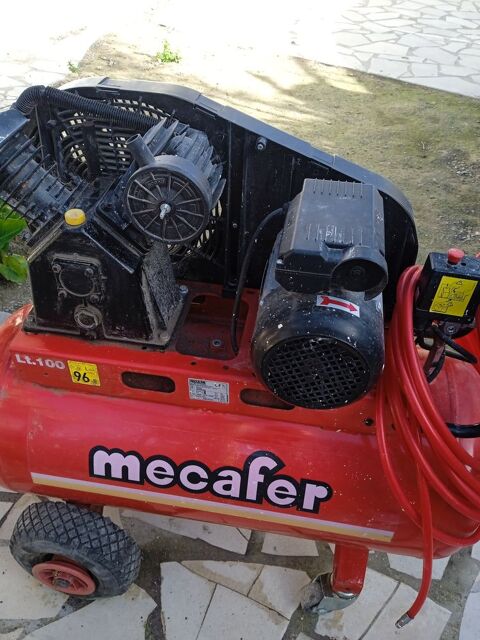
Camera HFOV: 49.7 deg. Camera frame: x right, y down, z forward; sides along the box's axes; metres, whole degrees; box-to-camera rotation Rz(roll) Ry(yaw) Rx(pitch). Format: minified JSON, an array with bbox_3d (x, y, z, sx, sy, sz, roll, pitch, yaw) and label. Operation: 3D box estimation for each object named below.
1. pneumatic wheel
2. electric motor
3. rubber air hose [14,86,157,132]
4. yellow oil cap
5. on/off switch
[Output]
[{"bbox_3d":[-0.330,0.465,1.034,0.260,0.260,0.089,7,40,7],"label":"pneumatic wheel"},{"bbox_3d":[0.122,-0.039,0.758,0.180,0.232,0.291,7,40,7],"label":"electric motor"},{"bbox_3d":[-0.216,-0.305,0.757,0.242,0.061,0.045,7,40,7],"label":"rubber air hose"},{"bbox_3d":[-0.237,-0.147,0.745,0.032,0.016,0.032,1,40,-1],"label":"yellow oil cap"},{"bbox_3d":[0.298,-0.089,0.717,0.023,0.016,0.023,7,40,7],"label":"on/off switch"}]

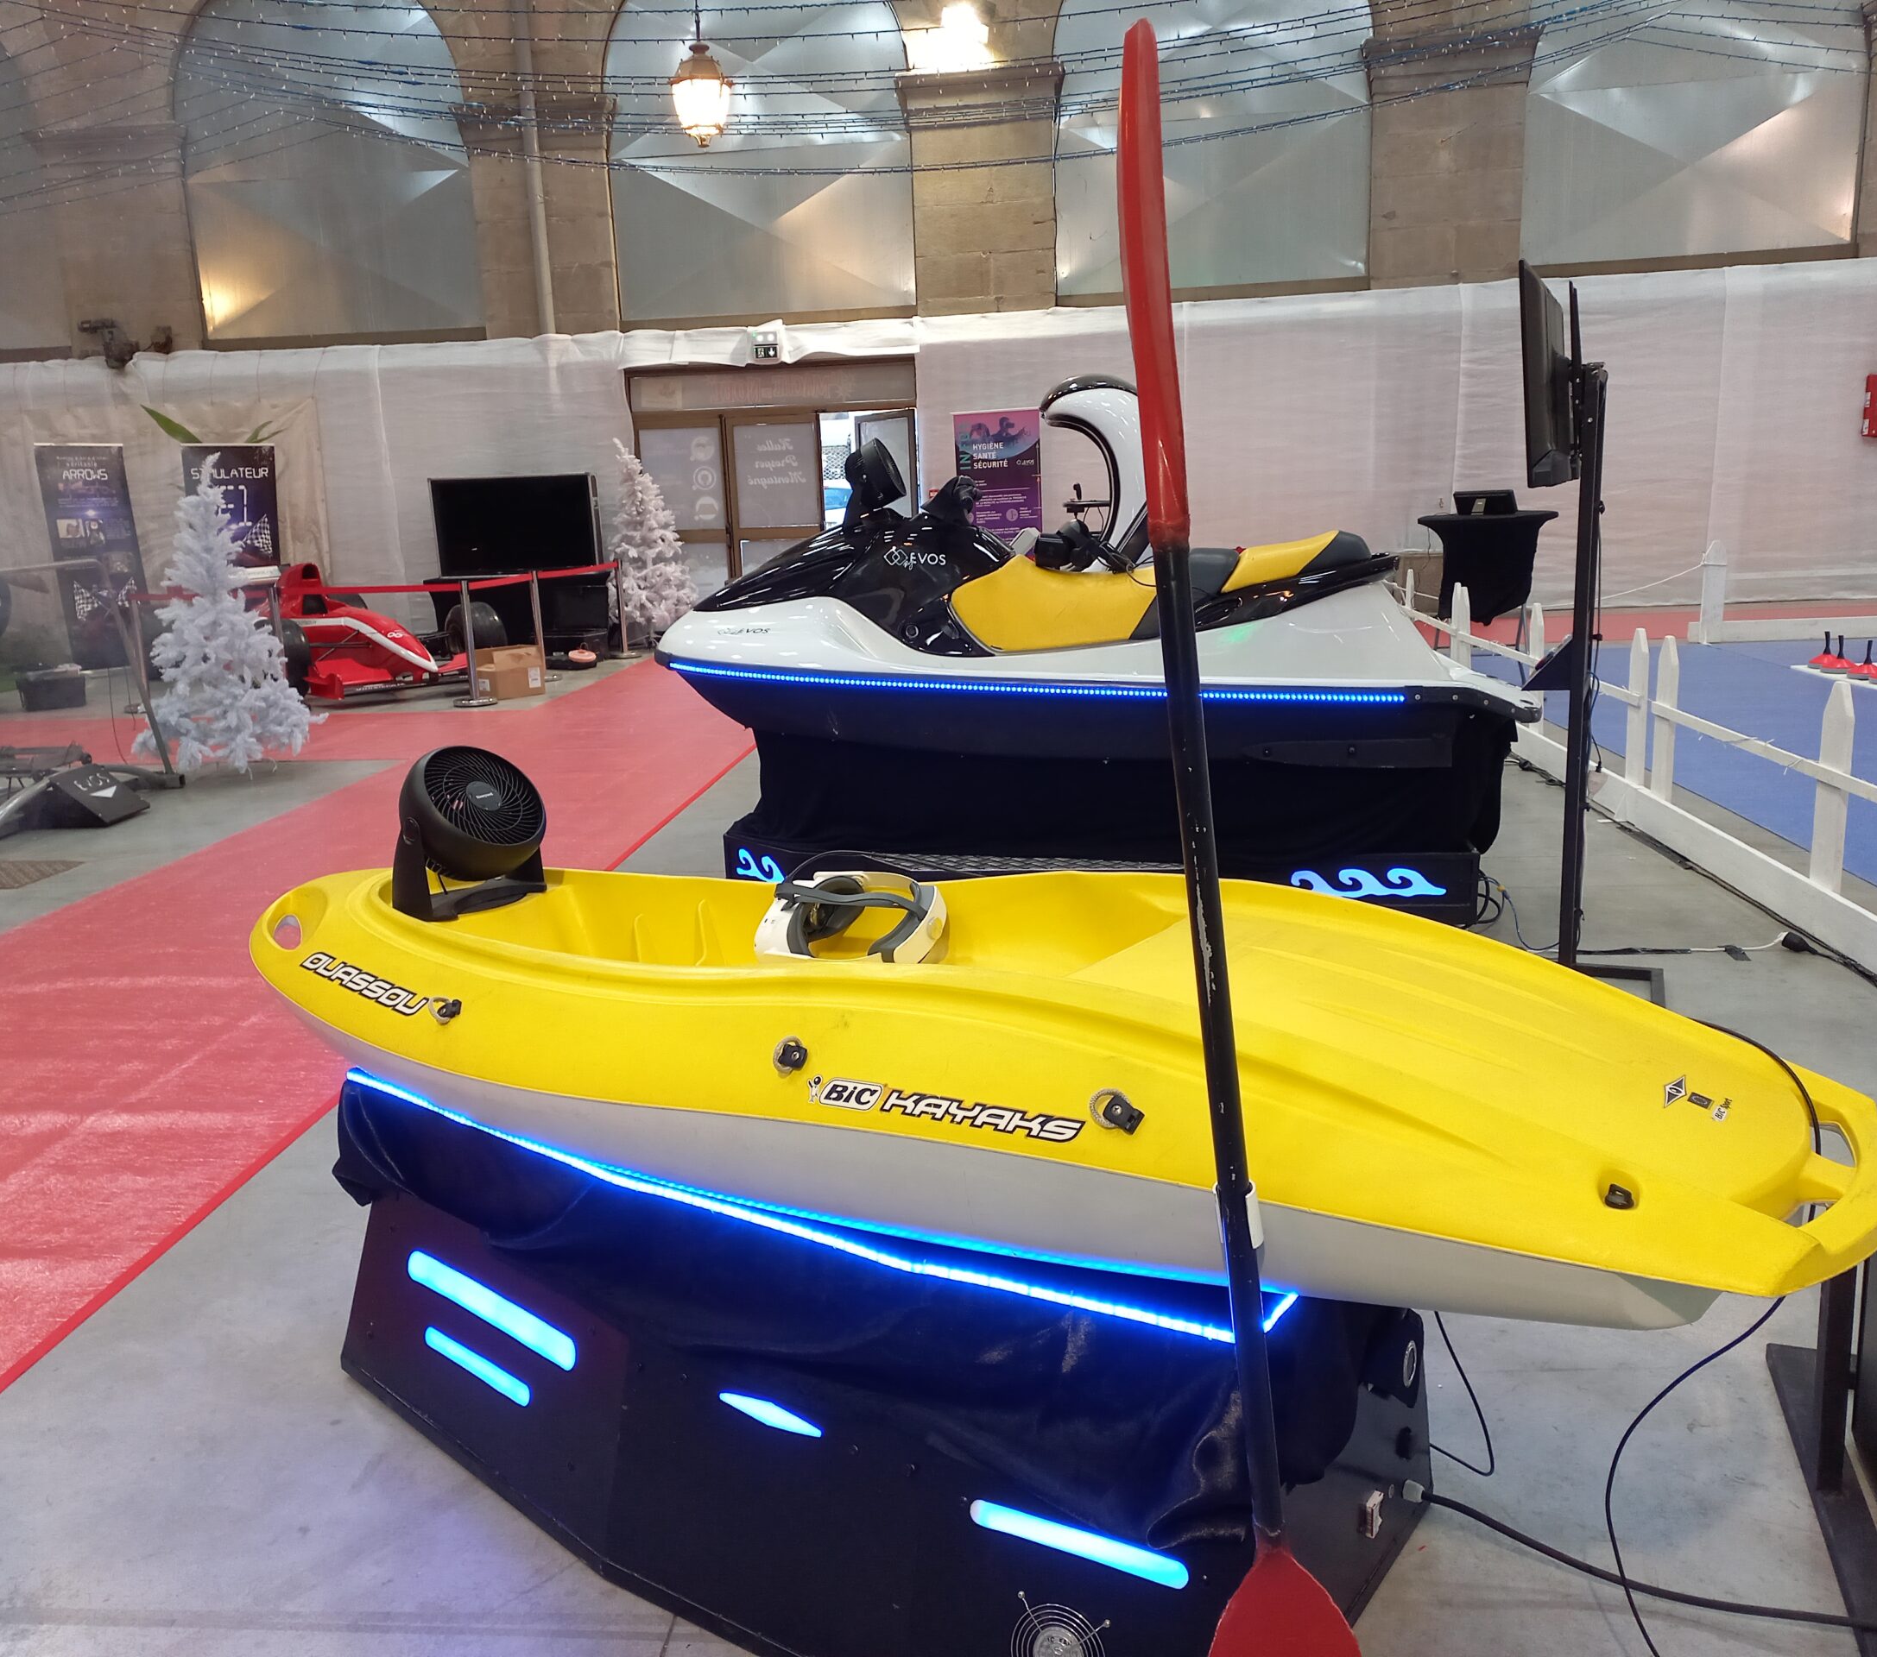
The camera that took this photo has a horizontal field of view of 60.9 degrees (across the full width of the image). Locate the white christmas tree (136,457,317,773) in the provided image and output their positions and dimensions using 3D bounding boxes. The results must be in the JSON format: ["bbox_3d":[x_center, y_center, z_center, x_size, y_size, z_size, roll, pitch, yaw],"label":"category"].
[{"bbox_3d":[-4.152,-1.239,9.350,1.100,1.840,1.100,-2,13,0],"label":"white christmas tree"}]

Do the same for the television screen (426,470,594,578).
[{"bbox_3d":[-3.925,-2.792,14.750,1.470,0.910,0.100,-2,13,2],"label":"television screen"}]

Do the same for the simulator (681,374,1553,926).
[{"bbox_3d":[0.442,-0.718,5.888,3.258,1.780,1.220,2,13,16],"label":"simulator"}]

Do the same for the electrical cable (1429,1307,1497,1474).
[{"bbox_3d":[0.755,0.815,2.300,0.110,0.260,0.090,-2,13,0],"label":"electrical cable"}]

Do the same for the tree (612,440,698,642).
[{"bbox_3d":[-2.688,-2.738,15.200,0.950,1.940,0.950,-2,13,0],"label":"tree"}]

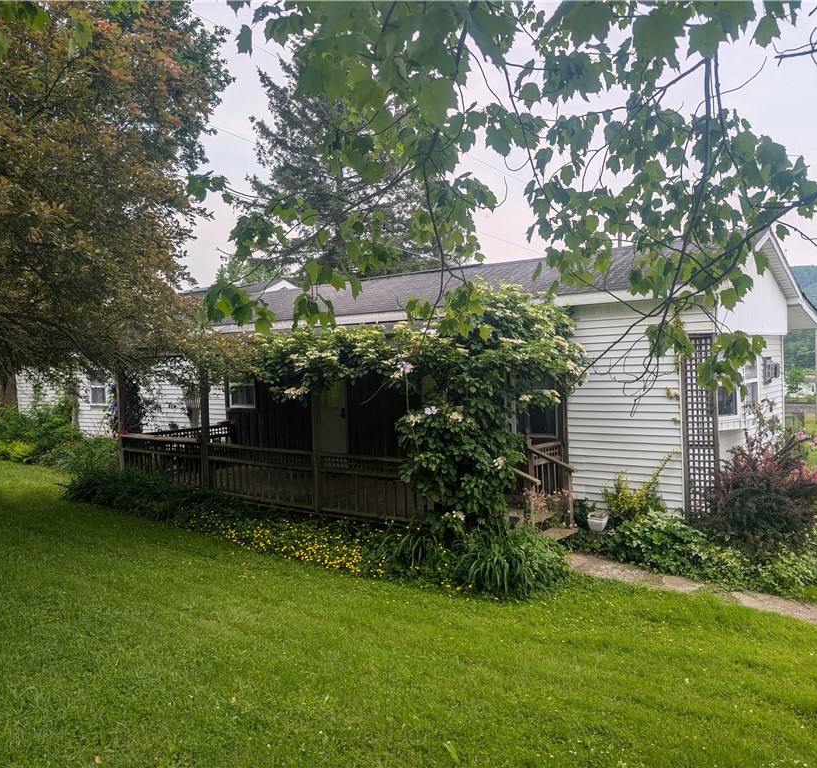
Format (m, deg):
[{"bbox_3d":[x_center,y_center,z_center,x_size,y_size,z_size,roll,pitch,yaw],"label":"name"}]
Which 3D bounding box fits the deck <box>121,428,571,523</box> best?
[{"bbox_3d":[-1.449,1.247,11.148,7.700,0.950,2.450,-1,2,39],"label":"deck"}]

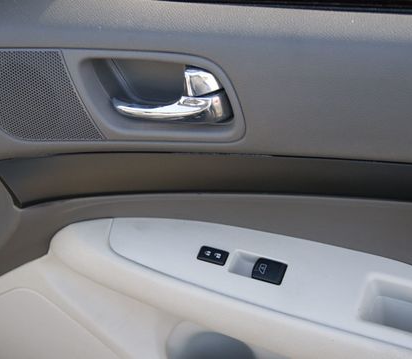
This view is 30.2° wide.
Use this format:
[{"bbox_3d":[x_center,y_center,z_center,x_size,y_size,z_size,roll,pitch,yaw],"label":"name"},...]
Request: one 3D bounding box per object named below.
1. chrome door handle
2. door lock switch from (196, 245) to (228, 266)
[{"bbox_3d":[-0.034,-0.083,0.755,0.119,0.050,0.036,3,26,3],"label":"chrome door handle"},{"bbox_3d":[0.007,0.075,0.742,0.027,0.006,0.015,14,51,11],"label":"door lock switch"}]

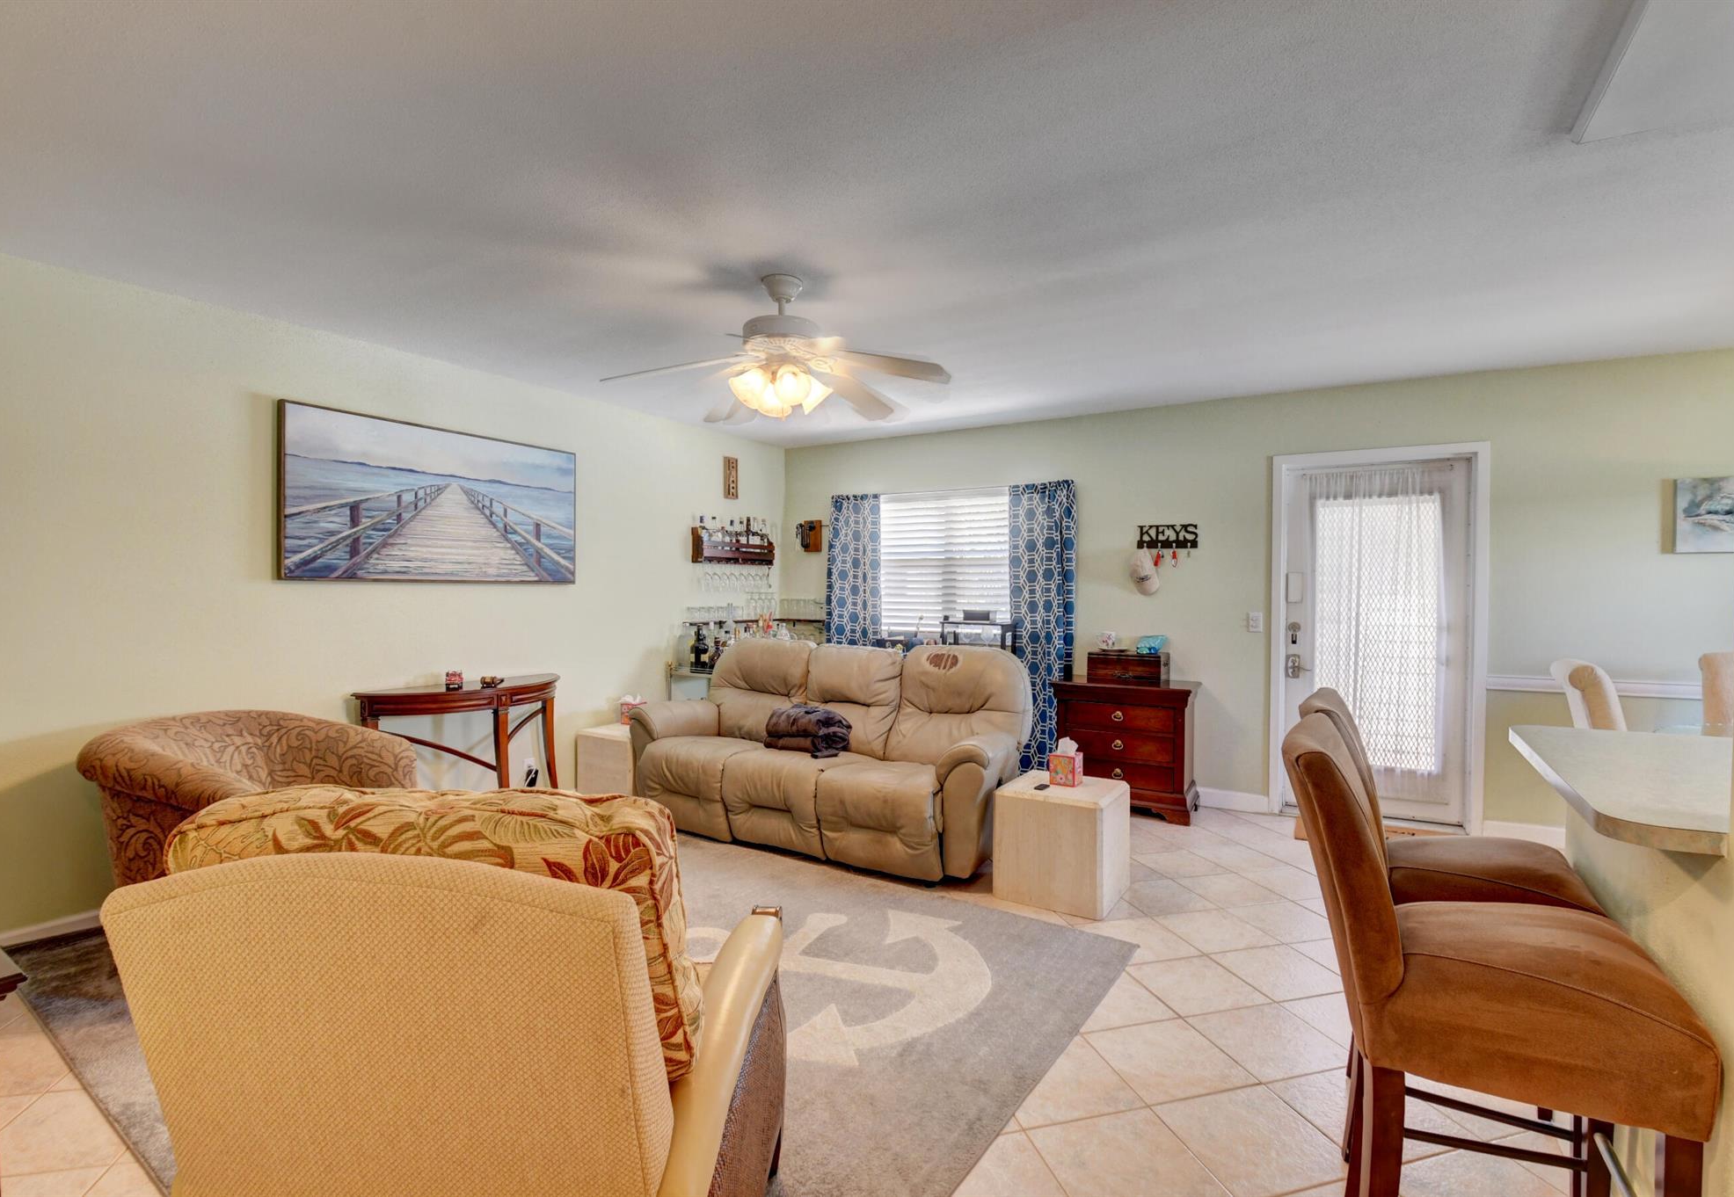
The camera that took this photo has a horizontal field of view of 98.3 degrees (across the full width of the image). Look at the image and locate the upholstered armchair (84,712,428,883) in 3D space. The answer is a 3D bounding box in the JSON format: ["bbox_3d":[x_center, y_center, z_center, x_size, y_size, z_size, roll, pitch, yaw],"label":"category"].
[{"bbox_3d":[-2.265,0.854,2.755,0.835,0.835,0.805,1,1,20],"label":"upholstered armchair"}]

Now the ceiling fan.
[{"bbox_3d":[-0.324,-0.936,2.815,1.258,0.513,1.258,1,1,32],"label":"ceiling fan"}]

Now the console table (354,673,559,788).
[{"bbox_3d":[-1.991,0.855,3.859,0.402,0.810,1.056,1,1,32],"label":"console table"}]

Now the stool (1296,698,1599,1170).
[{"bbox_3d":[1.359,0.771,1.785,0.573,1.066,0.463,1,1,27],"label":"stool"}]

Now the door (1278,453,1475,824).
[{"bbox_3d":[2.802,0.218,4.159,0.875,1.982,0.050,1,1,32],"label":"door"}]

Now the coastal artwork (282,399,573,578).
[{"bbox_3d":[-2.165,-0.475,3.897,0.040,0.775,1.474,1,1,32],"label":"coastal artwork"}]

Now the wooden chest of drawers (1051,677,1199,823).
[{"bbox_3d":[1.581,0.893,4.576,0.805,0.760,0.433,1,1,29],"label":"wooden chest of drawers"}]

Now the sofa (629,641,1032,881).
[{"bbox_3d":[-0.229,0.764,4.087,2.103,1.016,0.956,1,1,27],"label":"sofa"}]

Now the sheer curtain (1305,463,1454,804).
[{"bbox_3d":[2.781,0.178,4.118,0.654,1.801,0.040,1,1,32],"label":"sheer curtain"}]

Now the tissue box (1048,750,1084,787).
[{"bbox_3d":[0.898,0.764,3.362,0.116,0.131,0.113,1,1,25],"label":"tissue box"}]

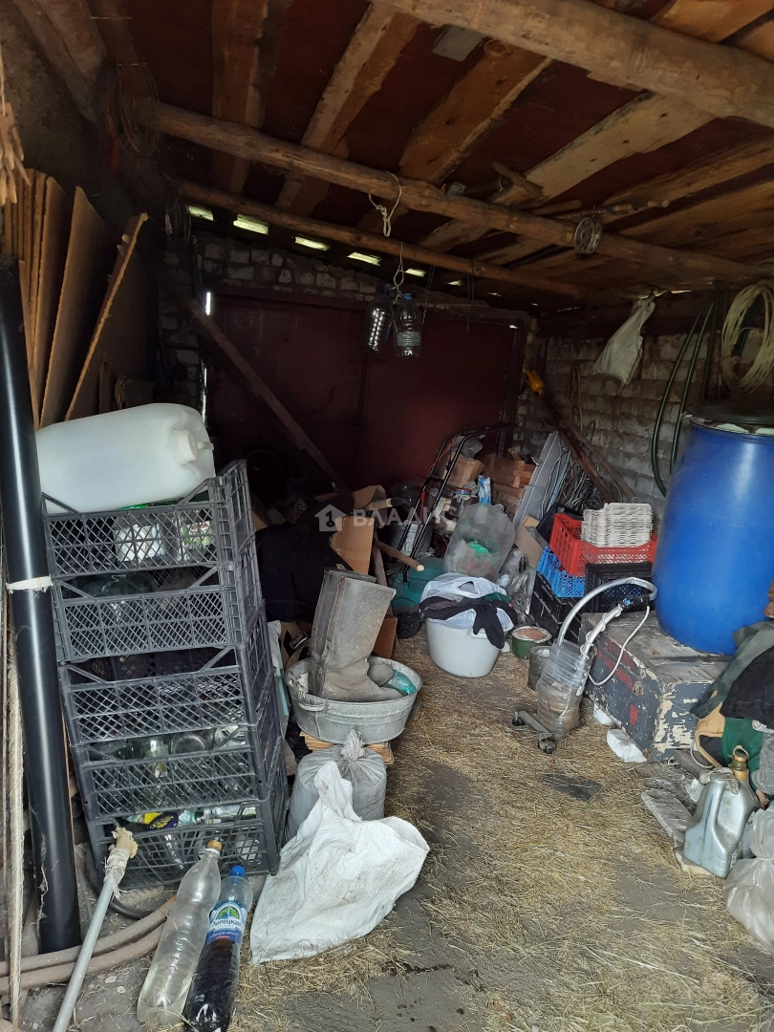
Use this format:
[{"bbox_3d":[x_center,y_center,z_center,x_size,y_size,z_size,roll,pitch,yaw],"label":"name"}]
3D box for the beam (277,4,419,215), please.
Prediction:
[{"bbox_3d":[-0.265,-1.425,2.850,0.140,0.040,2.750,9,13,-14],"label":"beam"}]

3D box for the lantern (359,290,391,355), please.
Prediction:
[{"bbox_3d":[-0.056,-1.023,3.800,0.150,0.340,0.150,15,12,-1],"label":"lantern"}]

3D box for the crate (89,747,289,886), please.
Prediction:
[{"bbox_3d":[-0.462,0.716,1.758,0.400,0.195,0.310,-5,13,0],"label":"crate"}]

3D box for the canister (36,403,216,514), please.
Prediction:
[{"bbox_3d":[-0.615,-0.141,1.737,0.390,0.210,0.280,-11,12,0],"label":"canister"}]

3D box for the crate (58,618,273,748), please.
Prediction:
[{"bbox_3d":[-0.498,0.358,1.696,0.400,0.194,0.306,-5,11,0],"label":"crate"}]

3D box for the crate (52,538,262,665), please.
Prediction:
[{"bbox_3d":[-0.515,0.179,1.662,0.400,0.184,0.306,-5,11,0],"label":"crate"}]

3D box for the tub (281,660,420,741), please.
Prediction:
[{"bbox_3d":[-0.114,0.609,2.345,0.445,0.160,0.430,5,11,-1],"label":"tub"}]

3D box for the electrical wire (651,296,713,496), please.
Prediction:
[{"bbox_3d":[1.380,-0.510,3.360,0.120,0.950,0.350,-2,13,-15],"label":"electrical wire"}]

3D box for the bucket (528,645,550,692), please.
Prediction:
[{"bbox_3d":[0.654,0.631,2.949,0.140,0.165,0.140,1,13,0],"label":"bucket"}]

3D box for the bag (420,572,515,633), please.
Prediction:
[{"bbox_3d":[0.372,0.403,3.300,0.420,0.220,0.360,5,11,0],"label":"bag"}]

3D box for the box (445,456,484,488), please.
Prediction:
[{"bbox_3d":[0.452,-0.263,4.150,0.160,0.190,0.140,19,13,17],"label":"box"}]

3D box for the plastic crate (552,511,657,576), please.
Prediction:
[{"bbox_3d":[1.135,0.143,3.830,0.400,0.200,0.580,2,13,1],"label":"plastic crate"}]

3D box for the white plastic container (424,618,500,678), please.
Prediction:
[{"bbox_3d":[0.372,0.602,3.300,0.375,0.220,0.360,5,11,0],"label":"white plastic container"}]

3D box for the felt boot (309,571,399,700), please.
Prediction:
[{"bbox_3d":[-0.097,0.455,2.460,0.340,0.460,0.240,1,13,0],"label":"felt boot"}]

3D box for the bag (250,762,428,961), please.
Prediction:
[{"bbox_3d":[-0.100,0.830,1.770,0.430,0.270,0.420,1,13,0],"label":"bag"}]

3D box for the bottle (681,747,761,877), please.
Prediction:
[{"bbox_3d":[0.917,0.777,1.948,0.115,0.295,0.210,13,17,41],"label":"bottle"}]

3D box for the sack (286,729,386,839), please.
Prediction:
[{"bbox_3d":[-0.148,0.740,2.070,0.285,0.310,0.265,5,11,0],"label":"sack"}]

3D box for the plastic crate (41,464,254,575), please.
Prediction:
[{"bbox_3d":[-0.531,0.001,1.628,0.400,0.193,0.306,-5,11,0],"label":"plastic crate"}]

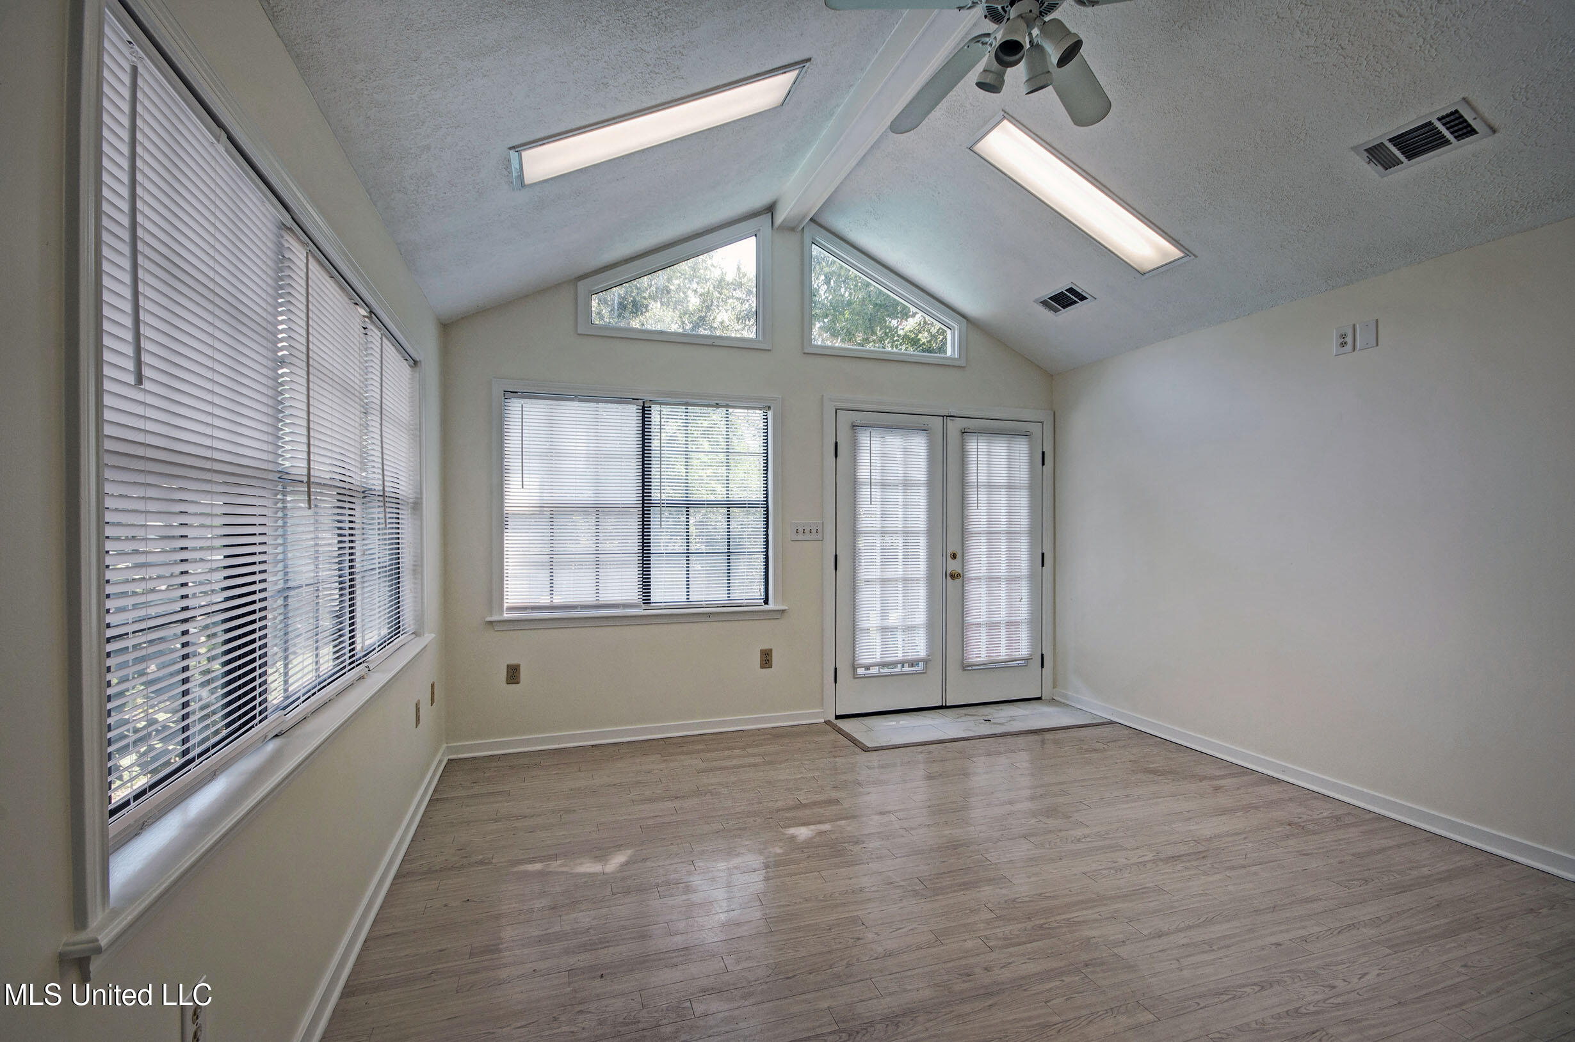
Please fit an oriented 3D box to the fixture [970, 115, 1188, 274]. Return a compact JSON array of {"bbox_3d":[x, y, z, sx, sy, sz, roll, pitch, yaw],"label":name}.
[{"bbox_3d":[1.450,-1.571,3.213,1.230,0.060,0.295,24,-8,-18],"label":"fixture"}]

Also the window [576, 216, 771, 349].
[{"bbox_3d":[-0.654,-1.511,3.961,1.166,0.874,0.100,0,0,-19],"label":"window"}]

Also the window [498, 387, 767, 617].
[{"bbox_3d":[-0.853,-0.097,3.903,1.555,1.255,0.100,0,0,-19],"label":"window"}]

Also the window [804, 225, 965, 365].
[{"bbox_3d":[0.678,-1.500,4.414,1.209,0.844,0.100,0,0,-19],"label":"window"}]

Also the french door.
[{"bbox_3d":[1.091,0.286,4.565,1.654,2.022,0.080,0,0,-19],"label":"french door"}]

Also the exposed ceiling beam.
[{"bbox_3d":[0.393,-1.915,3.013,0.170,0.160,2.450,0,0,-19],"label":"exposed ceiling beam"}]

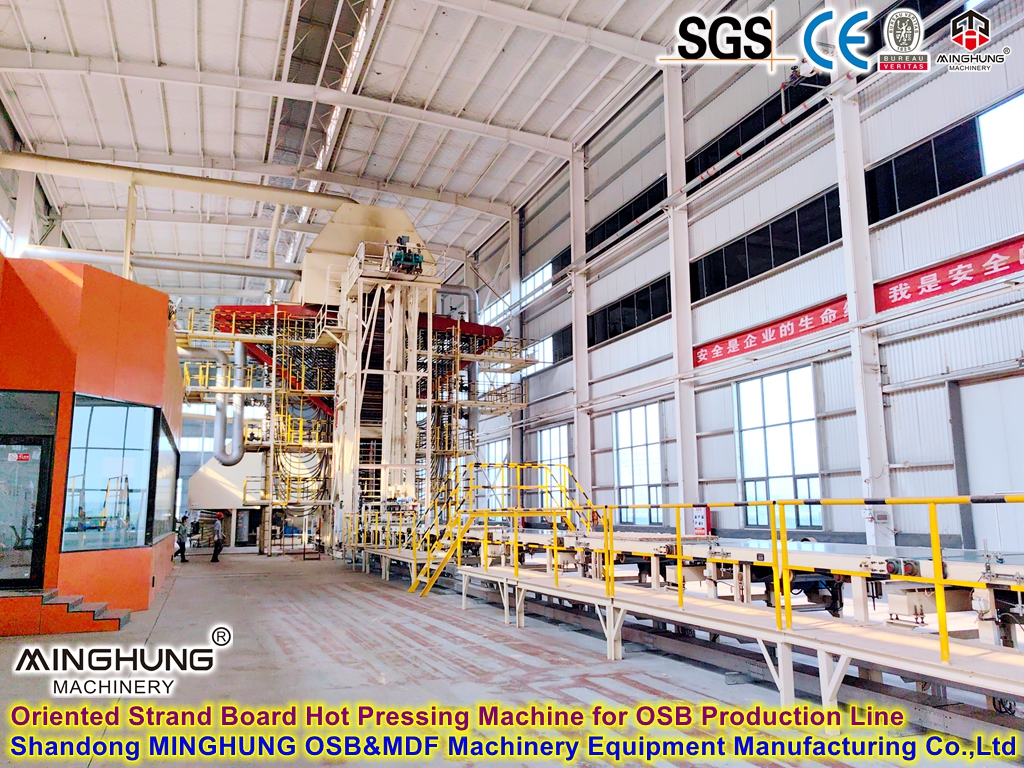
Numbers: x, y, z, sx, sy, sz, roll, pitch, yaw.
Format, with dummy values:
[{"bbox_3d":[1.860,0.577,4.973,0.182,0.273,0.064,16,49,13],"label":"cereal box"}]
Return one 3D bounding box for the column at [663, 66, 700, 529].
[{"bbox_3d":[6.107,-2.997,28.565,0.620,18.330,0.330,3,-10,-21],"label":"column"}]

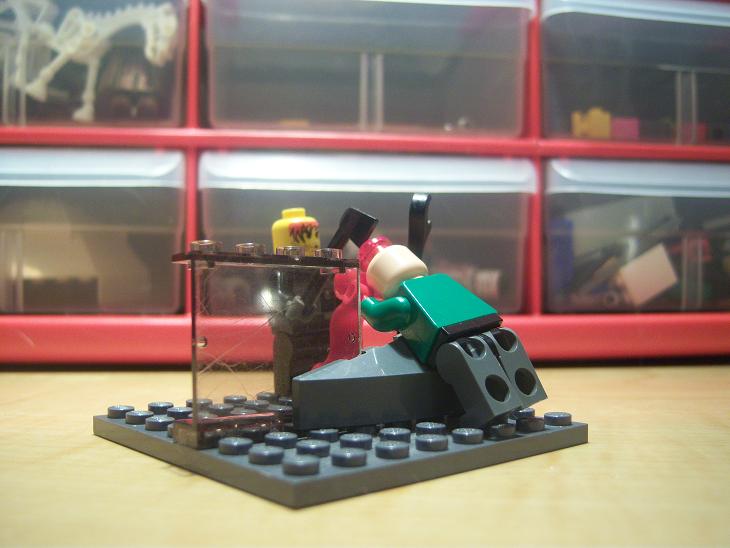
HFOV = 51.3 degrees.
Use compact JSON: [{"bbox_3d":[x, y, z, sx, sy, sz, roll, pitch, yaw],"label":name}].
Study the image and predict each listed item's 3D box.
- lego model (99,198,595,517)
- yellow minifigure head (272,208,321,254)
[{"bbox_3d":[-0.005,0.007,0.138,0.064,0.045,0.064,1,-2,-41],"label":"lego model"},{"bbox_3d":[-0.014,-0.008,0.159,0.010,0.011,0.010,-4,-1,7],"label":"yellow minifigure head"}]

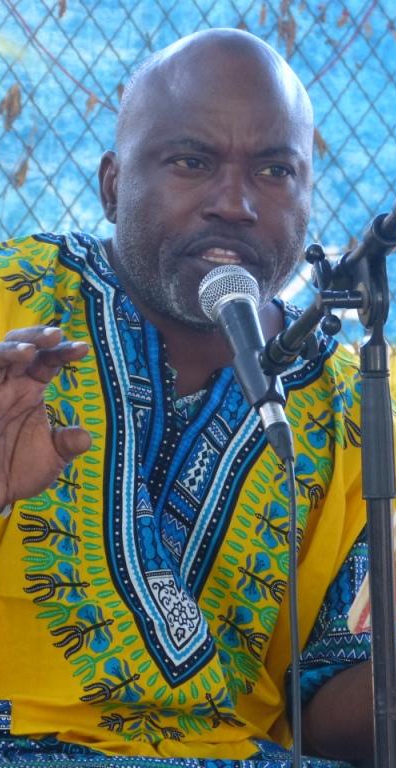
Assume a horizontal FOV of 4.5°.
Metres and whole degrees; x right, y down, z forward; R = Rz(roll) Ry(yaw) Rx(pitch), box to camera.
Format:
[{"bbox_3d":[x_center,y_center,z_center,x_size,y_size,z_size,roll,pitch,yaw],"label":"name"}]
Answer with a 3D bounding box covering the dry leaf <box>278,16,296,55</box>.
[{"bbox_3d":[0.127,-0.495,7.137,0.025,0.054,0.020,-1,0,-14],"label":"dry leaf"}]

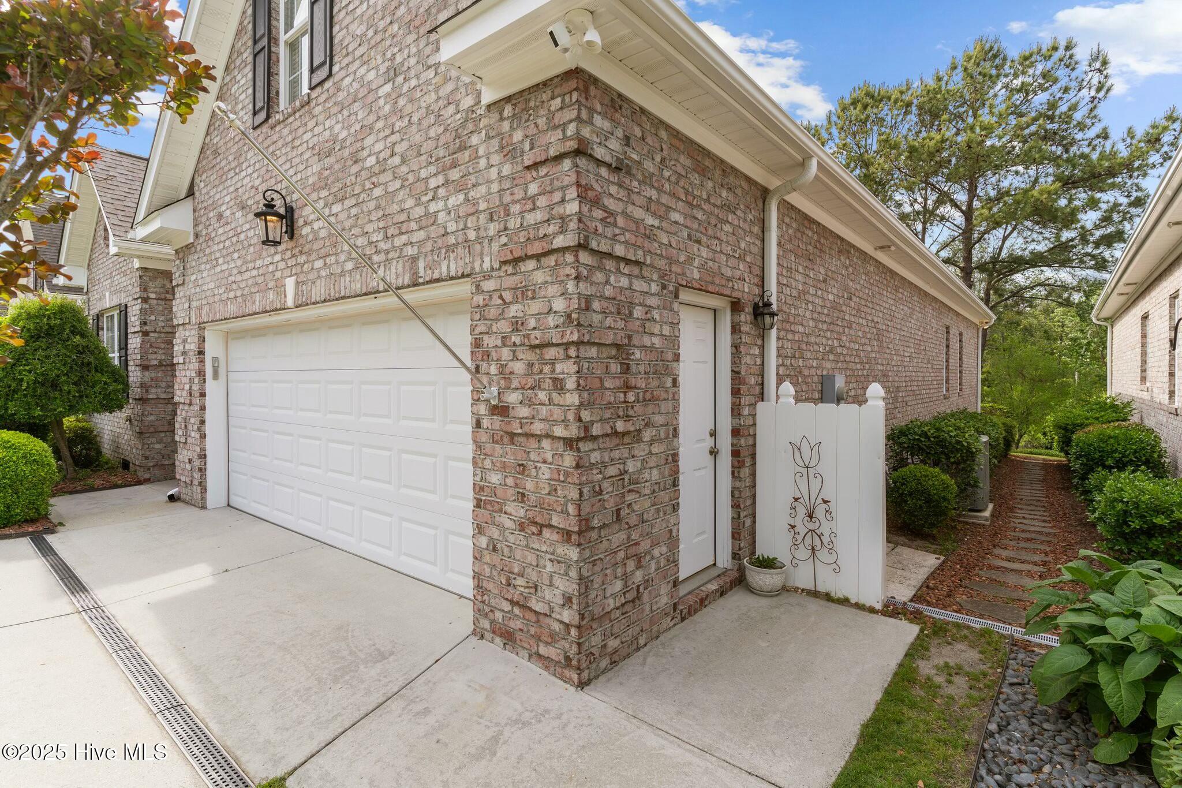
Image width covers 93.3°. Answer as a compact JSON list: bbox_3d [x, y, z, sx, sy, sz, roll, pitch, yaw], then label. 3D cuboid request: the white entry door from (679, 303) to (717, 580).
[{"bbox_3d":[0.708,0.352,4.104,0.080,2.050,0.840,1,2,40],"label":"white entry door"}]

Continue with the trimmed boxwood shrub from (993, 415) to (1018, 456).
[{"bbox_3d":[8.522,0.823,11.830,0.850,0.870,0.900,1,2,40],"label":"trimmed boxwood shrub"}]

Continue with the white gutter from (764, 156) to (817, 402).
[{"bbox_3d":[1.606,-0.202,4.537,0.430,3.300,0.110,1,2,40],"label":"white gutter"}]

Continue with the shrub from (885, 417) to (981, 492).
[{"bbox_3d":[3.914,0.850,6.378,0.950,1.140,0.950,1,2,40],"label":"shrub"}]

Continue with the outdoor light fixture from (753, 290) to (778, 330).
[{"bbox_3d":[1.421,-0.667,4.484,0.190,0.320,0.165,1,2,40],"label":"outdoor light fixture"}]

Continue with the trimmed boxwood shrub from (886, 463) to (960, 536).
[{"bbox_3d":[3.390,1.080,5.749,0.680,0.720,0.680,1,2,40],"label":"trimmed boxwood shrub"}]

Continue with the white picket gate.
[{"bbox_3d":[1.724,0.704,4.243,0.920,1.580,0.140,1,2,38],"label":"white picket gate"}]

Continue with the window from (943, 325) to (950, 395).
[{"bbox_3d":[7.822,-0.735,12.350,0.120,1.520,0.880,1,2,40],"label":"window"}]

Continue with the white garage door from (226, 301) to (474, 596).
[{"bbox_3d":[-2.465,0.308,5.148,4.900,2.150,0.150,1,2,39],"label":"white garage door"}]

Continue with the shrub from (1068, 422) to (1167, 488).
[{"bbox_3d":[7.320,0.889,7.774,1.080,1.000,1.080,1,2,40],"label":"shrub"}]

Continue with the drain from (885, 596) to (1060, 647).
[{"bbox_3d":[2.492,1.530,3.709,1.100,0.070,0.140,1,2,40],"label":"drain"}]

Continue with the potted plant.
[{"bbox_3d":[1.310,1.365,4.232,0.295,0.280,0.295,1,2,40],"label":"potted plant"}]

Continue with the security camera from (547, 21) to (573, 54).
[{"bbox_3d":[-0.151,-1.710,2.670,0.090,0.105,0.080,-33,7,-8],"label":"security camera"}]

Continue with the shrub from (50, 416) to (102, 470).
[{"bbox_3d":[-8.778,0.772,9.527,0.820,0.950,0.820,1,2,40],"label":"shrub"}]

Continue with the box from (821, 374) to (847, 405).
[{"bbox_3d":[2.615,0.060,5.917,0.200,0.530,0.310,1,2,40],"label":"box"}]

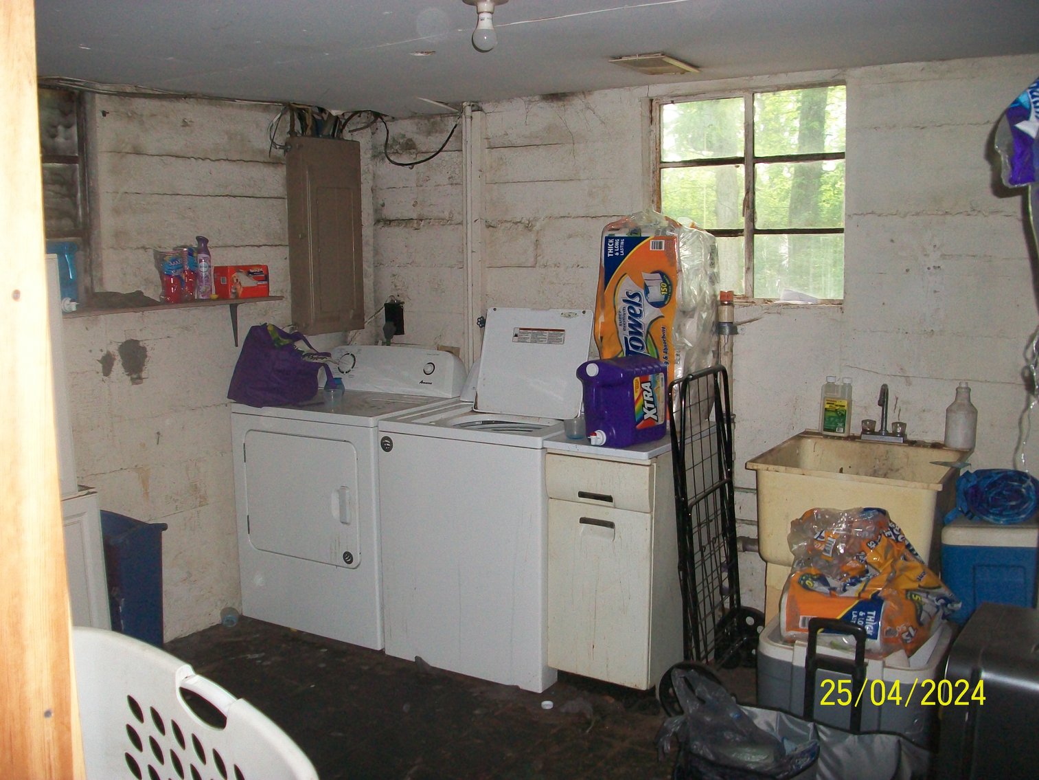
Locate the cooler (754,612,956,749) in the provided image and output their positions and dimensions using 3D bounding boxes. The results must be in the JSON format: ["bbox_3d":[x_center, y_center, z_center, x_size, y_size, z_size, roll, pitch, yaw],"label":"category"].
[{"bbox_3d":[0.984,0.921,2.975,0.480,0.460,0.430,5,10,31],"label":"cooler"}]

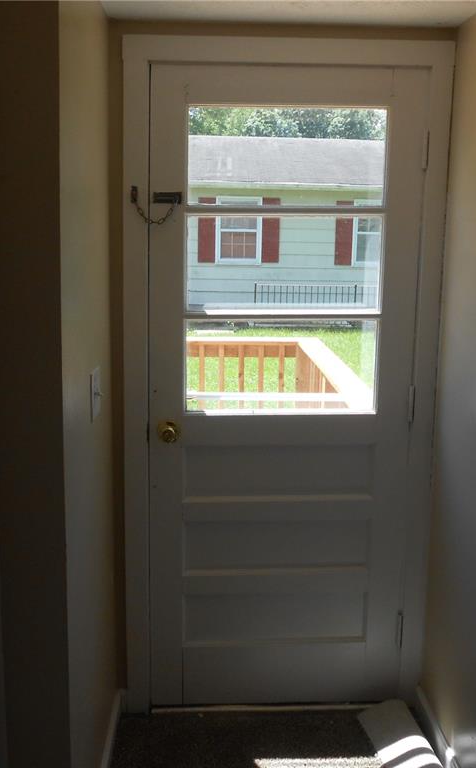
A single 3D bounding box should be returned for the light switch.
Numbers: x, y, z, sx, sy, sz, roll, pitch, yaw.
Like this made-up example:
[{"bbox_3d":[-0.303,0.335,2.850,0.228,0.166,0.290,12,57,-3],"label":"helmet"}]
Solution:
[{"bbox_3d":[-0.355,0.032,1.934,0.018,0.117,0.075,0,9,-3],"label":"light switch"}]

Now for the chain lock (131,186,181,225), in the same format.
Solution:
[{"bbox_3d":[-0.236,-0.516,2.227,0.147,0.108,0.028,0,9,-3],"label":"chain lock"}]

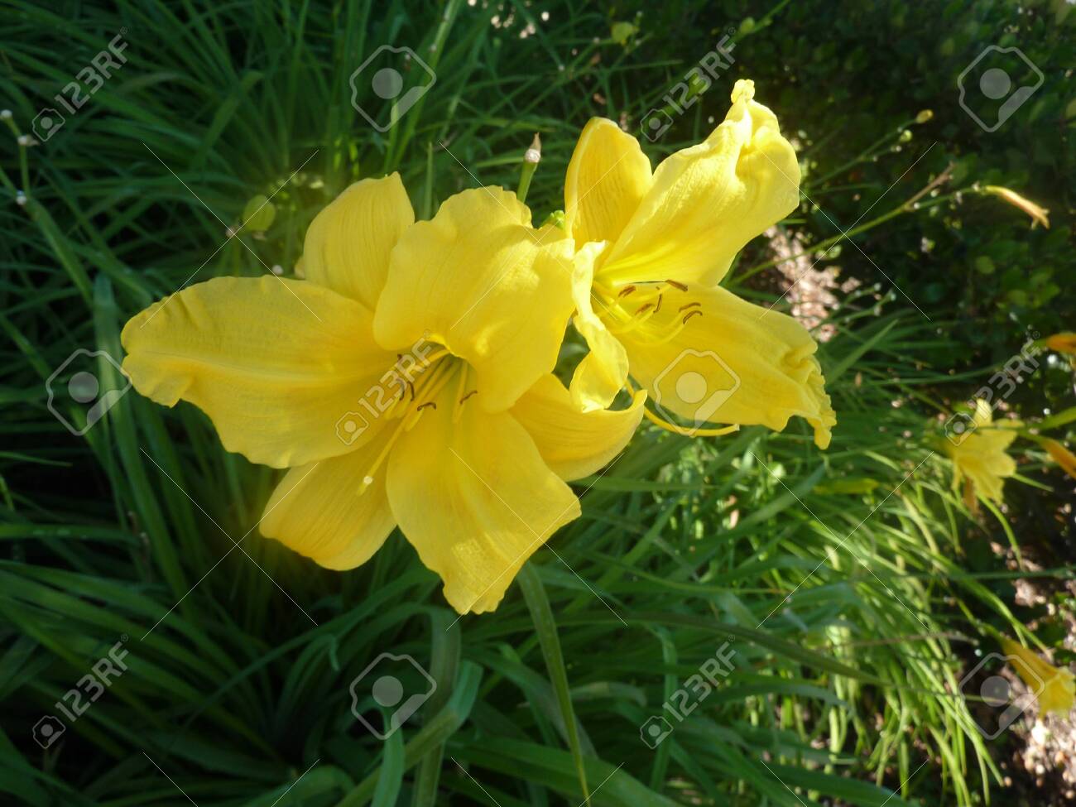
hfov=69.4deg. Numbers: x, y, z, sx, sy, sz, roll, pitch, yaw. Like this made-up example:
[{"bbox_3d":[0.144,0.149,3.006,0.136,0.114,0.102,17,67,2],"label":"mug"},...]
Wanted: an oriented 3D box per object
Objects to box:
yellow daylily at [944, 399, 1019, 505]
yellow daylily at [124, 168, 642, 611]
[{"bbox_3d":[0.484,0.053,0.850,0.100,0.105,0.080,-28,43,-32],"label":"yellow daylily"},{"bbox_3d":[-0.044,-0.003,0.235,0.135,0.115,0.080,7,22,10],"label":"yellow daylily"}]

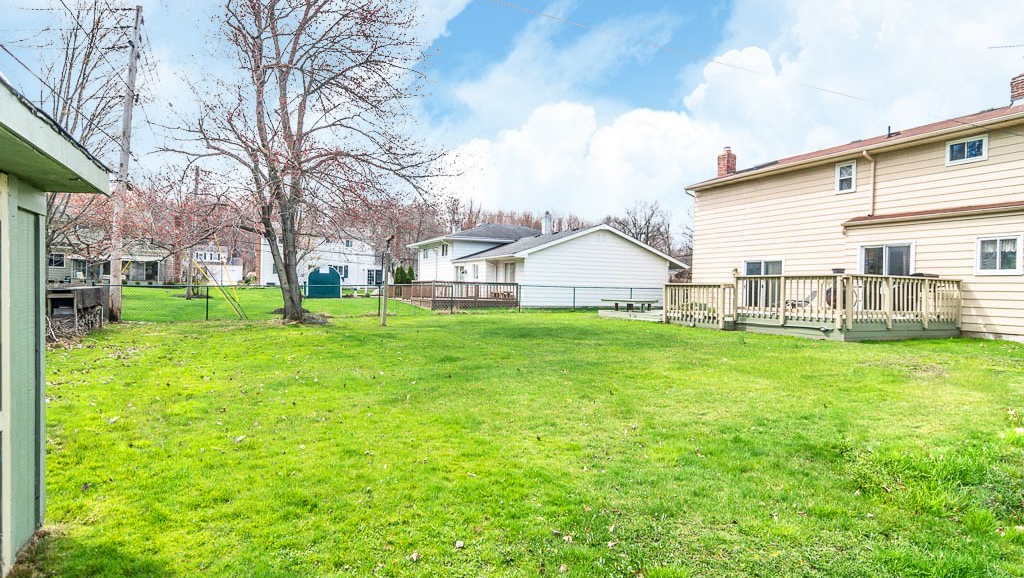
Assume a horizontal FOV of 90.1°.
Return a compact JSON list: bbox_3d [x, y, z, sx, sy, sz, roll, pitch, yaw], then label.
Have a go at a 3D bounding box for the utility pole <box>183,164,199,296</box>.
[{"bbox_3d":[-24.601,-4.345,39.500,0.330,10.300,0.330,4,1,-28],"label":"utility pole"}]

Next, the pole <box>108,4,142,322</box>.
[{"bbox_3d":[-12.644,-4.127,16.800,0.330,10.400,0.330,4,1,-28],"label":"pole"}]

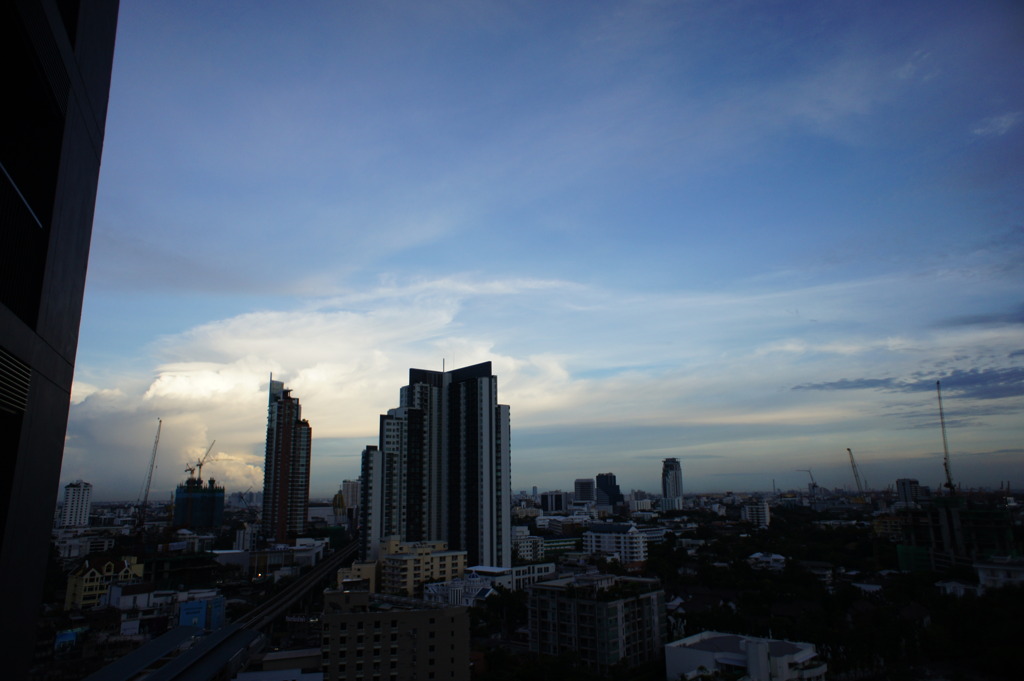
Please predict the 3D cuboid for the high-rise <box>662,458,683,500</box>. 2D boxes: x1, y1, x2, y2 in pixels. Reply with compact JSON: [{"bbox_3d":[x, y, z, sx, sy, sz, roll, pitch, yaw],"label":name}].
[{"bbox_3d":[302.400,278.050,1285.990,33.000,109.620,30.000,-5,-13,19],"label":"high-rise"}]

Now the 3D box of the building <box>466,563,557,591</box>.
[{"bbox_3d":[-0.270,108.910,303.520,19.000,18.500,36.500,-13,-17,43],"label":"building"}]

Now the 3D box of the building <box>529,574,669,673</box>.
[{"bbox_3d":[26.650,84.830,211.260,26.000,24.220,34.700,-12,-16,39],"label":"building"}]

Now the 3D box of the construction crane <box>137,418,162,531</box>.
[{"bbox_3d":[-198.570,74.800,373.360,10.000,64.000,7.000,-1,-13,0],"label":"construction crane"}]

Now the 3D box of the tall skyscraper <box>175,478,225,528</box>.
[{"bbox_3d":[-349.550,190.520,762.430,42.000,71.190,30.000,2,-13,-15],"label":"tall skyscraper"}]

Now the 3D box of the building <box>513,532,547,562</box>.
[{"bbox_3d":[10.860,150.090,489.920,22.000,19.500,14.000,6,-15,-29],"label":"building"}]

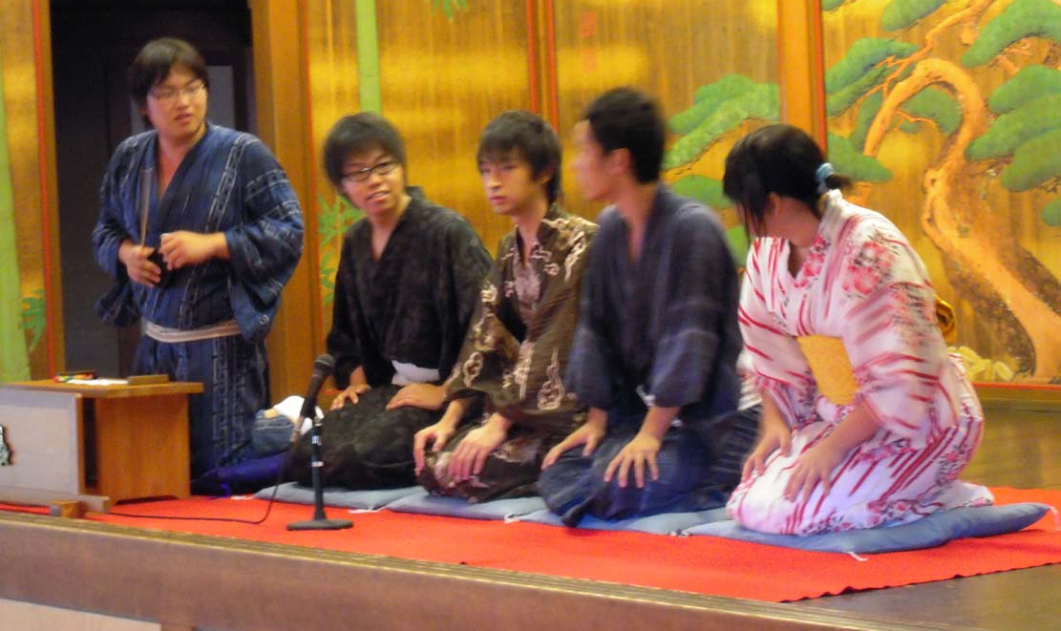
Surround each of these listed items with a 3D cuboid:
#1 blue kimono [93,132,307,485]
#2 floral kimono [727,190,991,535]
[{"bbox_3d":[-0.883,-0.055,9.221,0.600,0.905,0.470,0,3,40],"label":"blue kimono"},{"bbox_3d":[0.687,0.086,7.309,0.620,0.705,0.490,-4,3,-36],"label":"floral kimono"}]

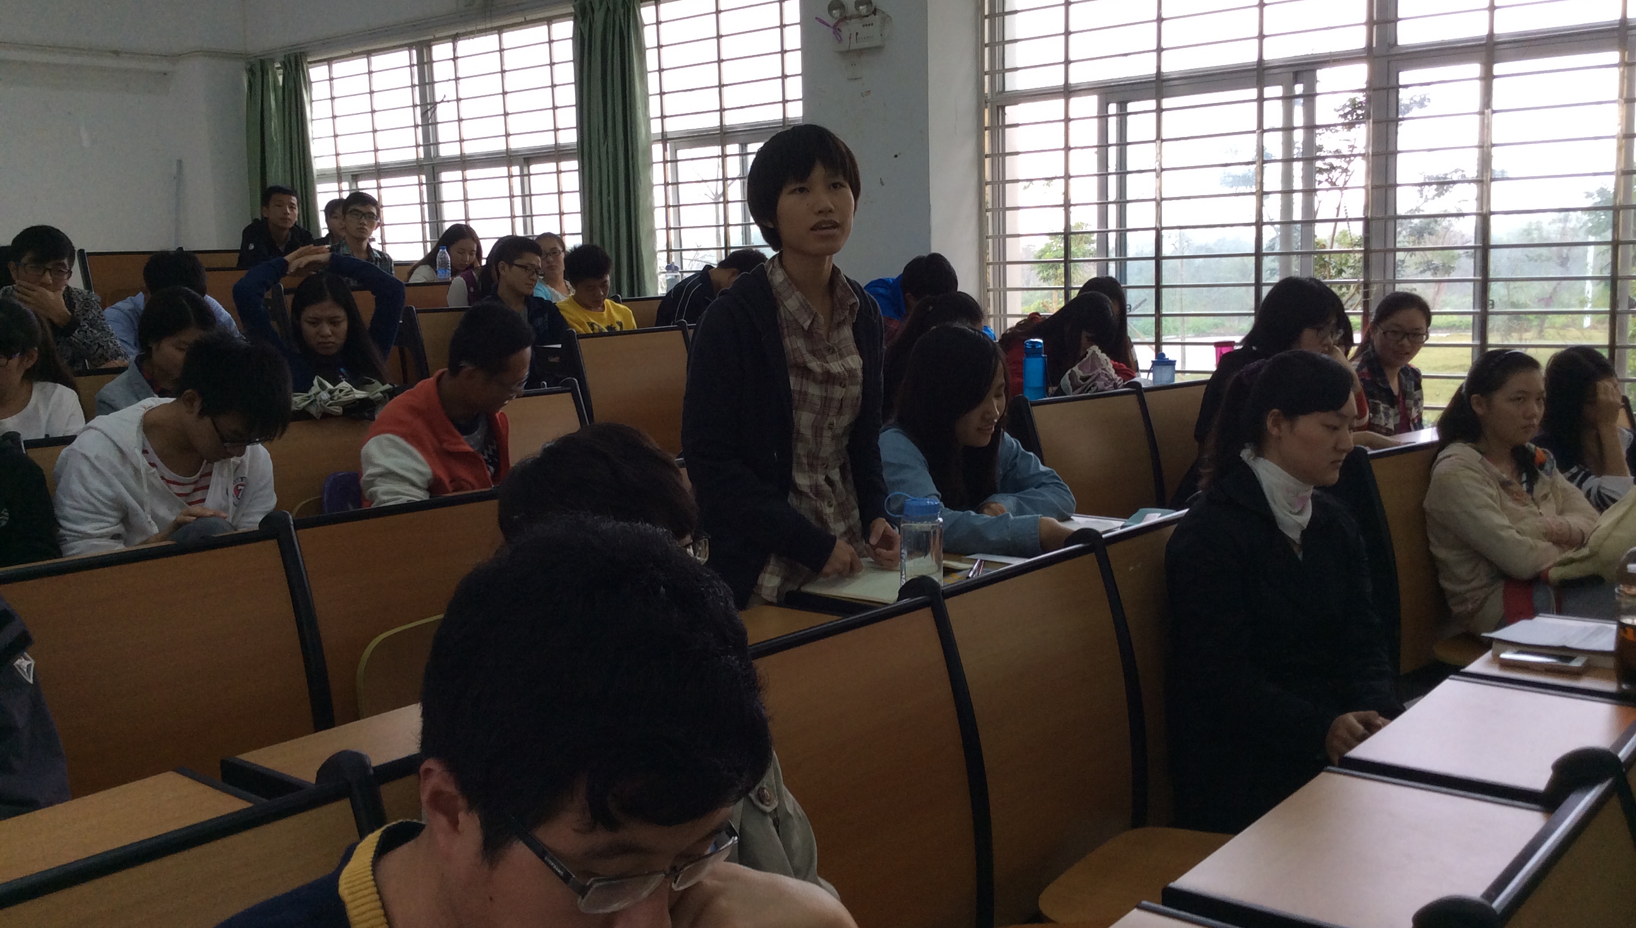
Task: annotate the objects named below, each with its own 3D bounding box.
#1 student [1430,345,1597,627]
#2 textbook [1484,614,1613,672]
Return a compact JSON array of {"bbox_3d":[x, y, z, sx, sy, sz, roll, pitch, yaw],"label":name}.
[{"bbox_3d":[1.822,0.307,3.756,0.720,1.164,0.470,5,10,43],"label":"student"},{"bbox_3d":[1.212,0.285,2.492,0.190,0.030,0.240,4,9,39],"label":"textbook"}]

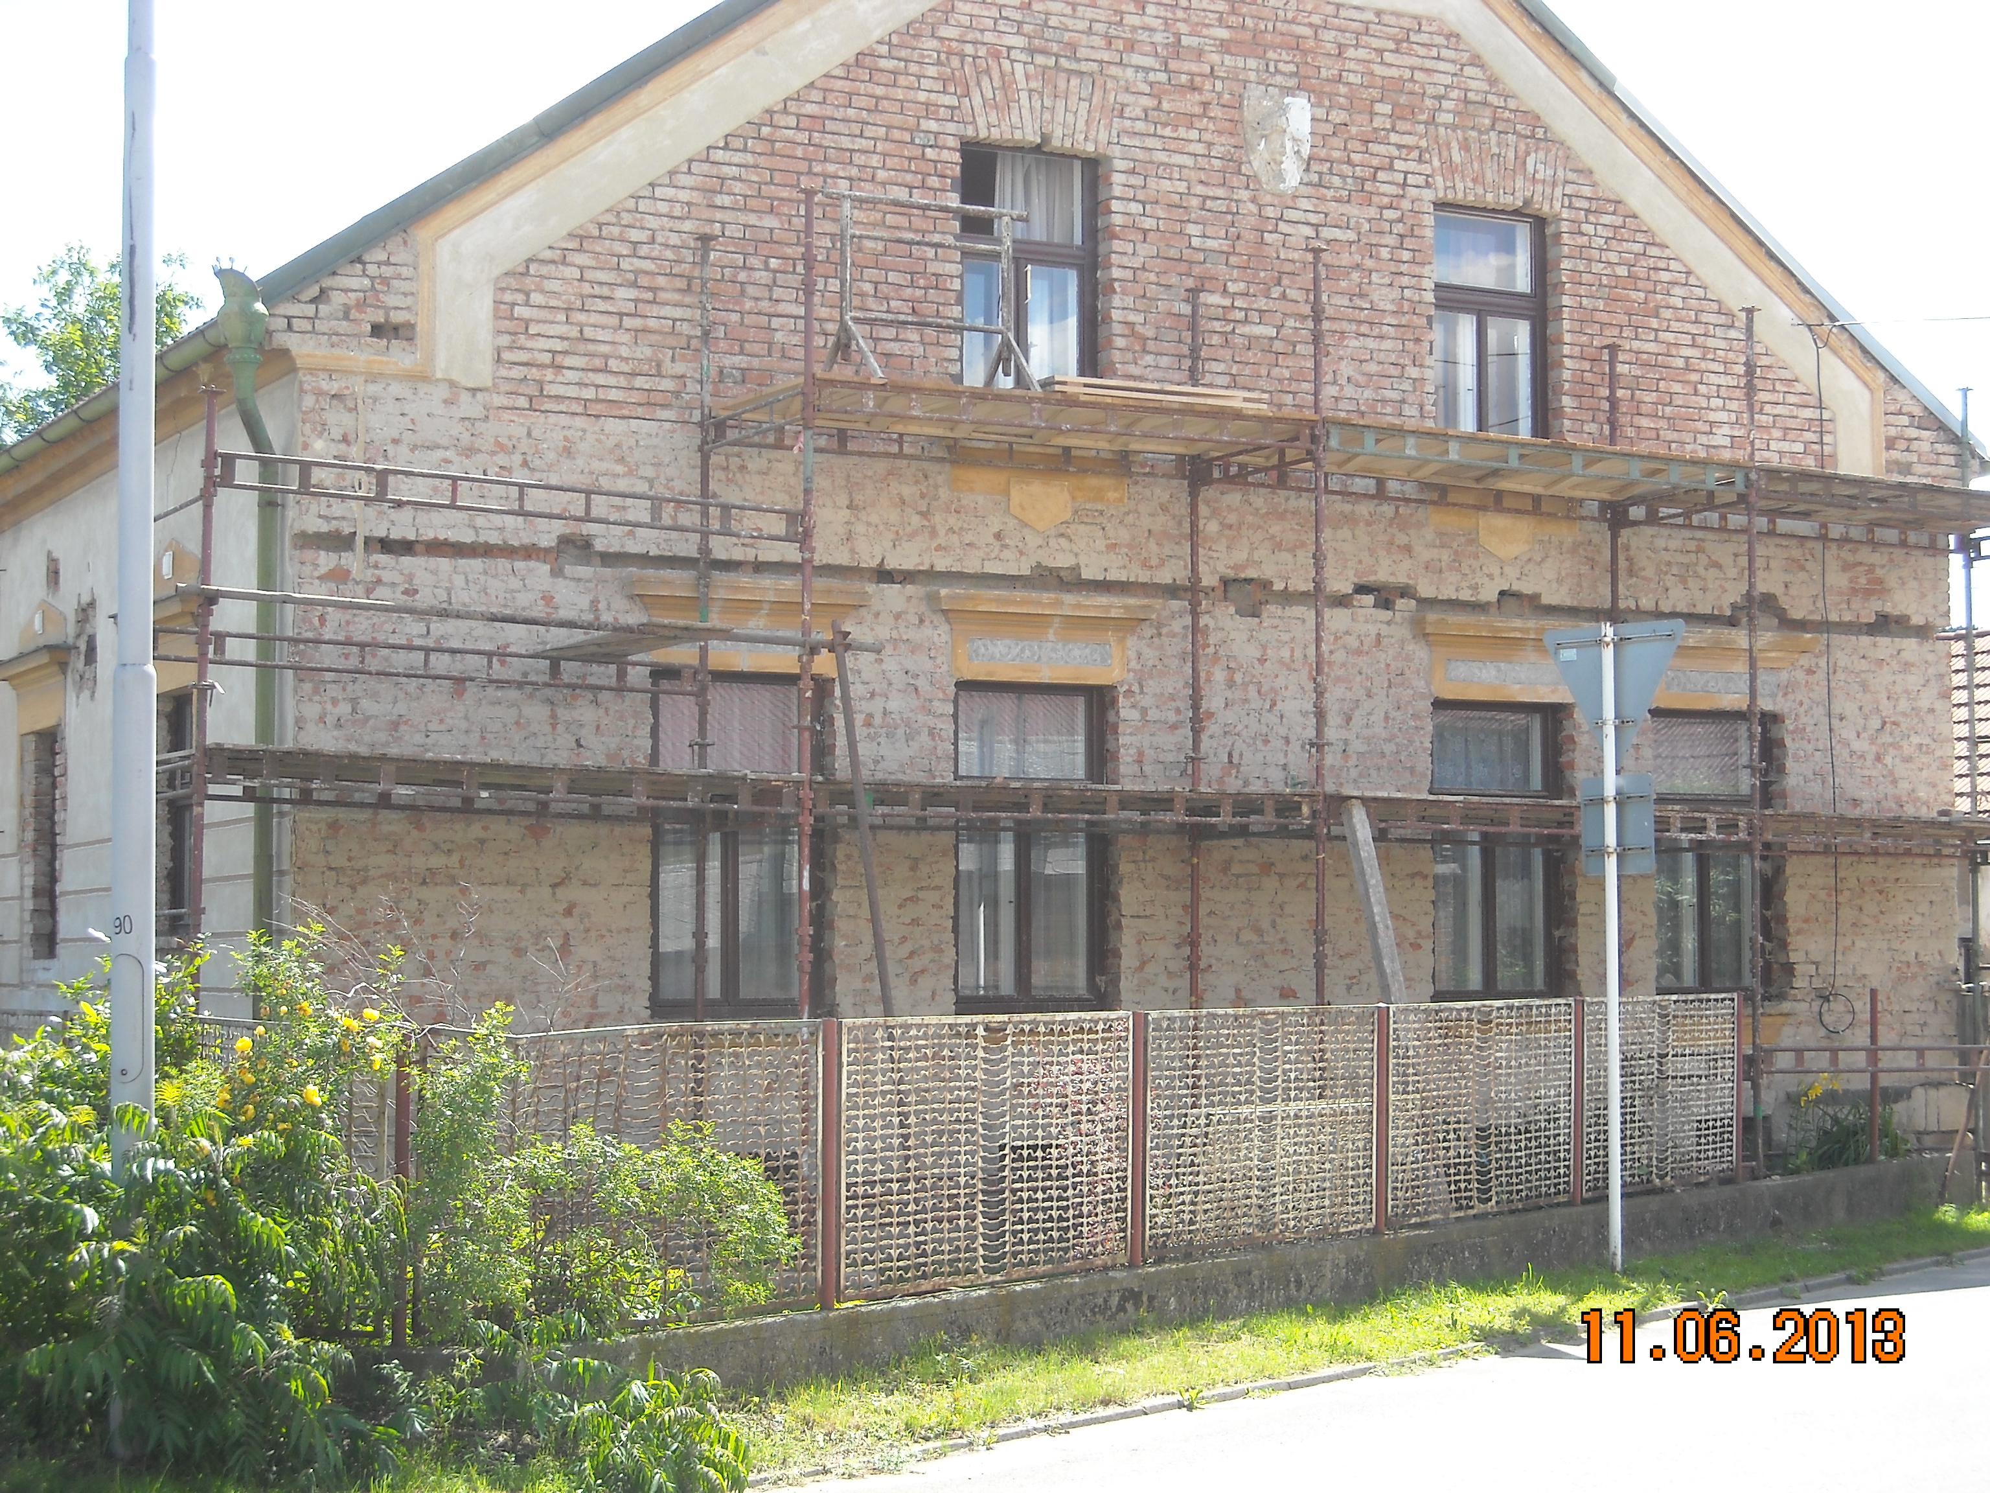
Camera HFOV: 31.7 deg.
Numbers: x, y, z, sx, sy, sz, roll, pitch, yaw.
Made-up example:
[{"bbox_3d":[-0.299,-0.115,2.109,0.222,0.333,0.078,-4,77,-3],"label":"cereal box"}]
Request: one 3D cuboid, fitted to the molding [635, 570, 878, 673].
[{"bbox_3d":[-1.326,-0.654,19.054,1.410,0.520,0.160,2,-4,-28],"label":"molding"}]

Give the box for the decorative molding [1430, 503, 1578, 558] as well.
[{"bbox_3d":[3.135,-1.345,21.527,1.100,0.430,0.070,2,-4,-28],"label":"decorative molding"}]

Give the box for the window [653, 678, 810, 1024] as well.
[{"bbox_3d":[-1.426,0.538,19.195,1.000,1.840,0.160,2,-4,-28],"label":"window"}]

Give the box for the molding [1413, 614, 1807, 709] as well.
[{"bbox_3d":[3.899,-0.507,21.834,3.100,0.510,0.160,2,-4,-28],"label":"molding"}]

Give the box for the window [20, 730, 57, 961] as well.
[{"bbox_3d":[-6.150,0.636,22.832,0.200,1.520,1.050,2,-4,-28],"label":"window"}]

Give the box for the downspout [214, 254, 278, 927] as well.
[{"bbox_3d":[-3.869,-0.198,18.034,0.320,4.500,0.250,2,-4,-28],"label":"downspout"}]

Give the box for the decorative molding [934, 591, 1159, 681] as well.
[{"bbox_3d":[0.289,-0.606,19.913,1.390,0.520,0.160,2,-4,-28],"label":"decorative molding"}]

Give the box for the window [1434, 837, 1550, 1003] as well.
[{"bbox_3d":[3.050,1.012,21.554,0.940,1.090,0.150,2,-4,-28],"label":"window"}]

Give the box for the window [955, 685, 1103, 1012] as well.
[{"bbox_3d":[0.189,0.586,20.054,1.000,1.840,0.160,2,-4,-28],"label":"window"}]

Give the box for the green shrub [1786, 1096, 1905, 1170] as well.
[{"bbox_3d":[5.364,2.464,22.100,0.740,0.520,0.550,2,-4,-28],"label":"green shrub"}]

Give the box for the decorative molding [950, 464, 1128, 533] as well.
[{"bbox_3d":[0.267,-1.432,20.001,1.130,0.440,0.070,2,-4,-28],"label":"decorative molding"}]

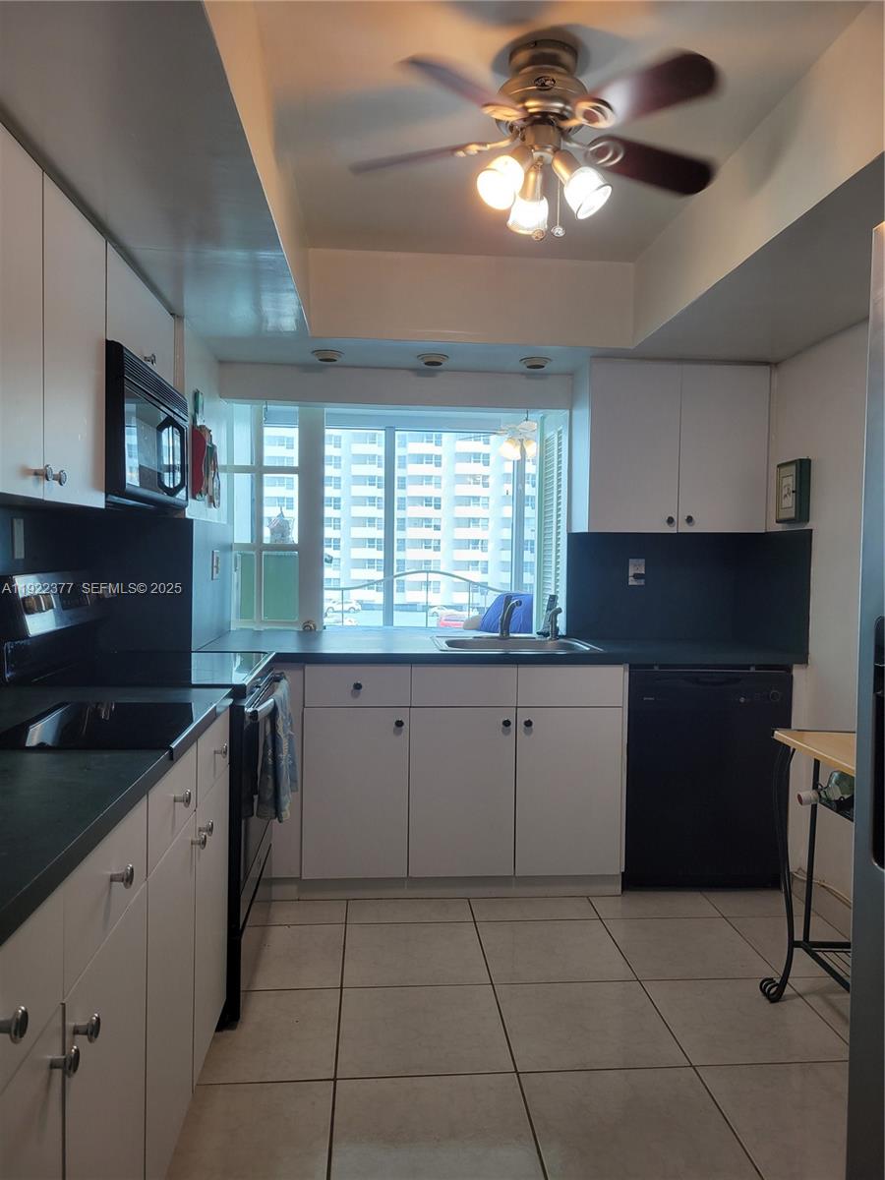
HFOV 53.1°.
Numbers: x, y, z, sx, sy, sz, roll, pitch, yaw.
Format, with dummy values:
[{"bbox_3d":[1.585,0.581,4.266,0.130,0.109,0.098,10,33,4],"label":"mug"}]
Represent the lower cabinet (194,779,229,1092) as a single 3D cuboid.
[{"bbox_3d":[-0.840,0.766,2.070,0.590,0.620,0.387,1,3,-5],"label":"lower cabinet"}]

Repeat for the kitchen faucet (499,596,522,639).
[{"bbox_3d":[0.276,0.119,3.602,0.060,0.180,0.200,0,3,-13],"label":"kitchen faucet"}]

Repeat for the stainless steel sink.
[{"bbox_3d":[0.279,0.301,3.472,0.615,0.183,0.535,1,3,-5],"label":"stainless steel sink"}]

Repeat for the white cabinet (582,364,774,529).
[{"bbox_3d":[0.914,-0.561,3.629,0.719,0.662,0.335,1,3,-5],"label":"white cabinet"}]

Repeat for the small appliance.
[{"bbox_3d":[-1.016,-0.442,2.599,0.387,0.405,0.757,1,3,-5],"label":"small appliance"}]

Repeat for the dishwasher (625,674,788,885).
[{"bbox_3d":[0.949,0.697,3.530,0.610,0.858,0.600,1,3,-5],"label":"dishwasher"}]

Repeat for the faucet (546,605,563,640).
[{"bbox_3d":[0.472,0.138,3.653,0.042,0.137,0.085,0,3,-25],"label":"faucet"}]

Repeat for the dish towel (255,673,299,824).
[{"bbox_3d":[-0.518,0.494,2.803,0.095,0.410,0.400,1,3,-5],"label":"dish towel"}]

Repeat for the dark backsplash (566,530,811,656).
[{"bbox_3d":[0.942,-0.006,3.508,0.765,0.456,0.640,1,3,-5],"label":"dark backsplash"}]

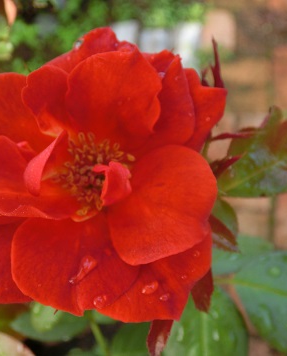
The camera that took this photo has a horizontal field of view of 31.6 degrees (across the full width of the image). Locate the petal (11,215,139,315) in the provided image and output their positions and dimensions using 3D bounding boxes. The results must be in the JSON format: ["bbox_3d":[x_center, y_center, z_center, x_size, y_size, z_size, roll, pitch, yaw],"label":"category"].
[{"bbox_3d":[-0.021,0.026,0.156,0.038,0.012,0.031,0,78,0],"label":"petal"}]

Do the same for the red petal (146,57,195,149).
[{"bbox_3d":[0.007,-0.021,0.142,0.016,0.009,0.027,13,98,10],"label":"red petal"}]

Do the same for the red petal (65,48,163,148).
[{"bbox_3d":[-0.009,-0.024,0.156,0.027,0.030,0.013,0,20,0],"label":"red petal"}]

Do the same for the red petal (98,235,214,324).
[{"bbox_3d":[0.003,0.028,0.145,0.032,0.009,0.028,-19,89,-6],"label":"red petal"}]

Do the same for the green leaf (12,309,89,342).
[{"bbox_3d":[-0.034,0.052,0.182,0.029,0.007,0.017,-6,60,2],"label":"green leaf"}]

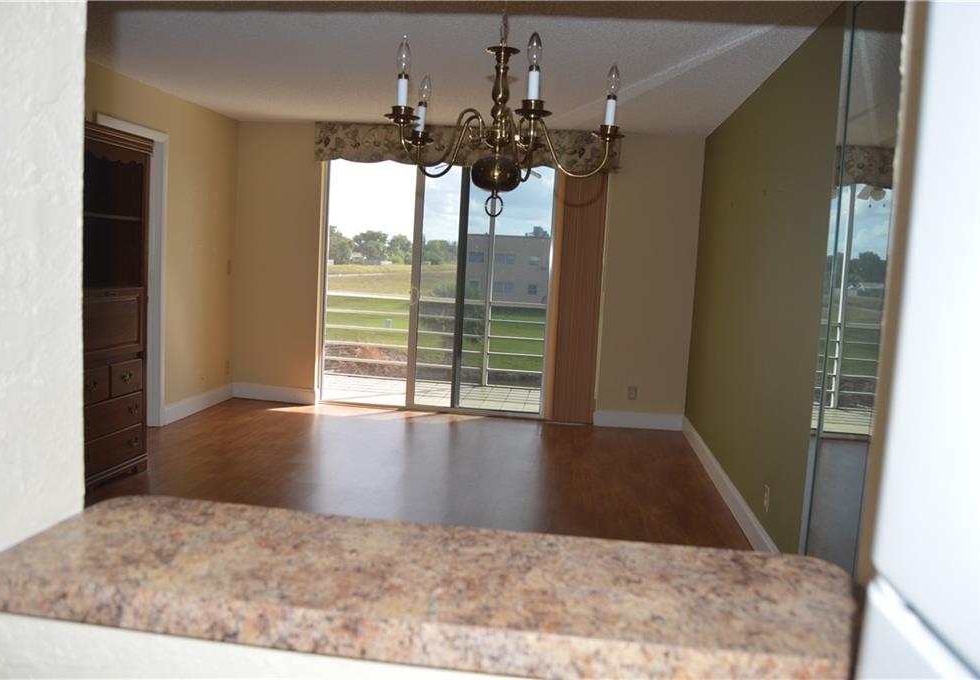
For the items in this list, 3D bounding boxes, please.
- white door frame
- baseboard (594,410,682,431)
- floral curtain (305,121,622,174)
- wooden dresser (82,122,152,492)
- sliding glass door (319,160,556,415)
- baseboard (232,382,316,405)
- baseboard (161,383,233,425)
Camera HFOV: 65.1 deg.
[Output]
[{"bbox_3d":[-2.459,-0.376,5.226,0.124,2.128,0.812,4,6,6],"label":"white door frame"},{"bbox_3d":[1.252,0.681,6.443,0.743,0.131,0.020,4,6,6],"label":"baseboard"},{"bbox_3d":[-0.198,-1.582,6.319,2.525,0.327,0.129,4,6,6],"label":"floral curtain"},{"bbox_3d":[-2.268,-0.158,4.166,0.476,1.950,0.767,4,6,6],"label":"wooden dresser"},{"bbox_3d":[-0.376,-0.437,6.576,2.208,2.158,0.099,4,6,6],"label":"sliding glass door"},{"bbox_3d":[-1.912,0.477,6.793,0.753,0.142,0.020,4,6,6],"label":"baseboard"},{"bbox_3d":[-2.340,0.509,6.284,0.020,0.148,1.132,4,6,6],"label":"baseboard"}]

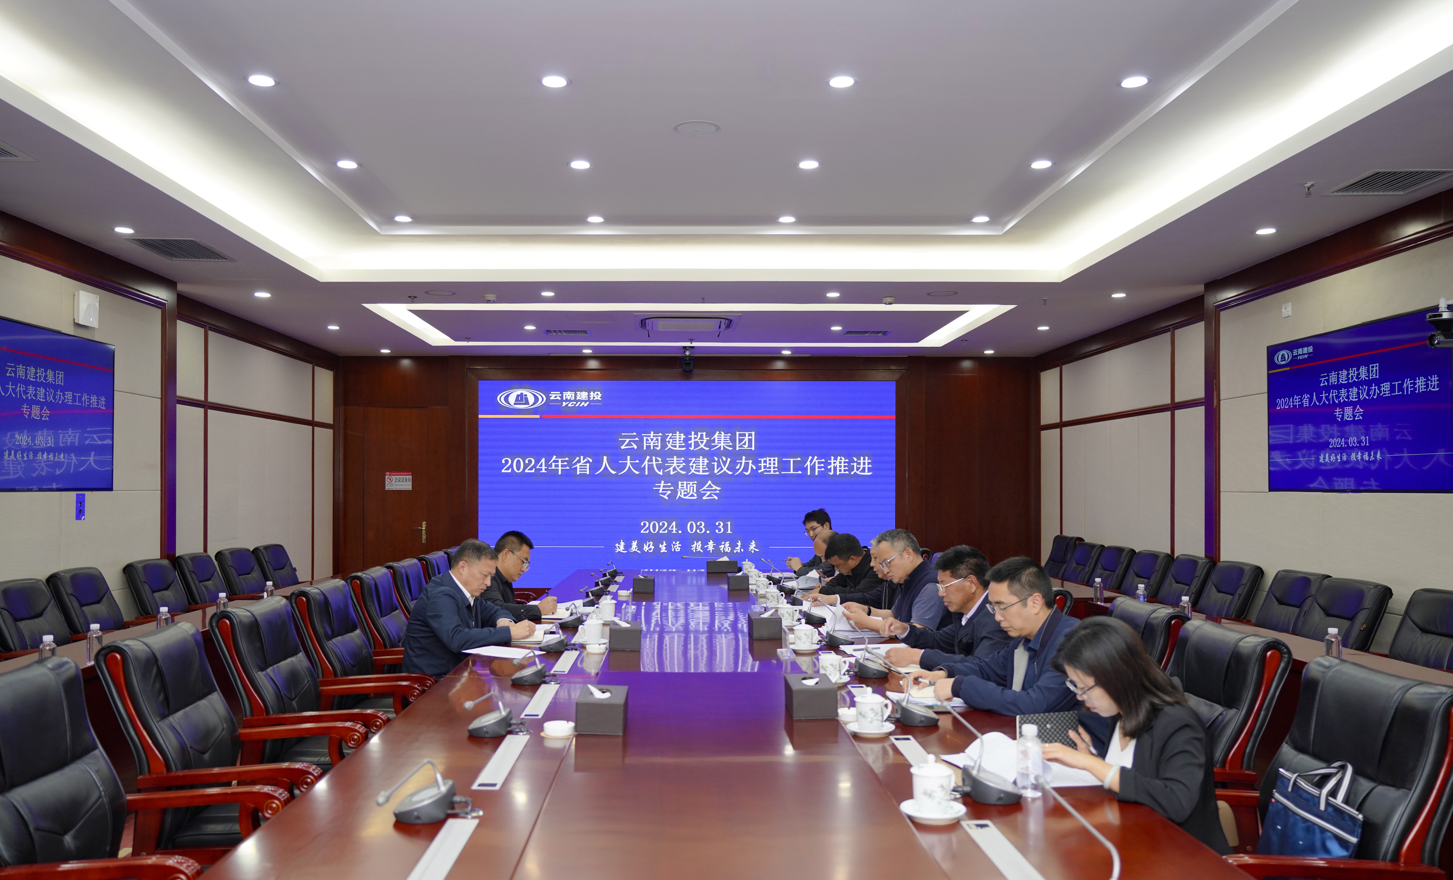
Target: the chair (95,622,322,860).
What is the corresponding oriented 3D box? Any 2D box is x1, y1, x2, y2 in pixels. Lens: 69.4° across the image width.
[{"bbox_3d":[-1.512,1.135,3.340,0.680,1.060,0.610,0,-2,-1],"label":"chair"}]

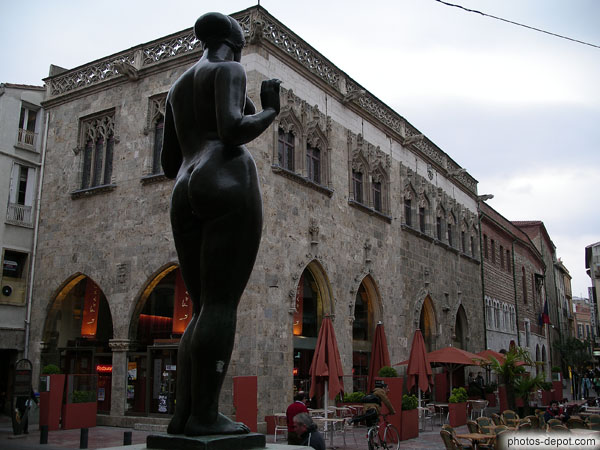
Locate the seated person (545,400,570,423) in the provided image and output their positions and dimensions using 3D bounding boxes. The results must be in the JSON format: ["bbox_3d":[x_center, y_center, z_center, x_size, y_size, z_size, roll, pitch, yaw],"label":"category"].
[{"bbox_3d":[6.998,5.417,17.317,0.620,1.280,0.800,-3,-13,14],"label":"seated person"}]

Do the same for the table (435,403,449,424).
[{"bbox_3d":[5.350,7.214,24.325,0.750,0.750,0.750,-8,-14,32],"label":"table"}]

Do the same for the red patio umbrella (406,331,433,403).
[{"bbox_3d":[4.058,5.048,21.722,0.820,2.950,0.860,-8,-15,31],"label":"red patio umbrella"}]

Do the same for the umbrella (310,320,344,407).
[{"bbox_3d":[0.721,4.180,17.740,0.980,3.309,0.980,0,-12,0],"label":"umbrella"}]

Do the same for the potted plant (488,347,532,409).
[{"bbox_3d":[8.249,6.237,25.540,1.700,2.746,1.700,-8,-15,31],"label":"potted plant"}]

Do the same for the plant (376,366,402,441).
[{"bbox_3d":[2.404,4.778,17.150,0.740,1.942,0.450,-8,-15,31],"label":"plant"}]

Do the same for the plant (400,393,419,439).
[{"bbox_3d":[3.331,6.000,20.108,0.340,1.327,1.180,-8,-14,32],"label":"plant"}]

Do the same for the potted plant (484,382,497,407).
[{"bbox_3d":[10.689,9.522,35.984,0.650,1.330,0.720,-8,-15,31],"label":"potted plant"}]

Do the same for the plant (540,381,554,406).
[{"bbox_3d":[14.380,9.772,37.261,0.750,1.434,0.820,-8,-15,31],"label":"plant"}]

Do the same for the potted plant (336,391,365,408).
[{"bbox_3d":[1.783,6.427,22.636,0.650,1.100,1.150,-8,-15,31],"label":"potted plant"}]

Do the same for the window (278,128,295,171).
[{"bbox_3d":[-0.515,-2.554,22.119,0.250,1.380,0.950,-8,-15,31],"label":"window"}]

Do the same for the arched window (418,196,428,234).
[{"bbox_3d":[6.709,-0.510,35.271,0.220,2.150,1.000,-8,-14,32],"label":"arched window"}]

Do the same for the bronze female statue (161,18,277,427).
[{"bbox_3d":[-0.313,-0.067,2.512,0.520,1.687,0.420,-9,-15,37],"label":"bronze female statue"}]

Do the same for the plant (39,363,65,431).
[{"bbox_3d":[-8.758,6.125,22.832,0.560,2.243,0.560,-8,-14,32],"label":"plant"}]

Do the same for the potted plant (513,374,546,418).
[{"bbox_3d":[9.344,6.935,26.112,1.200,1.811,1.250,-8,-15,31],"label":"potted plant"}]

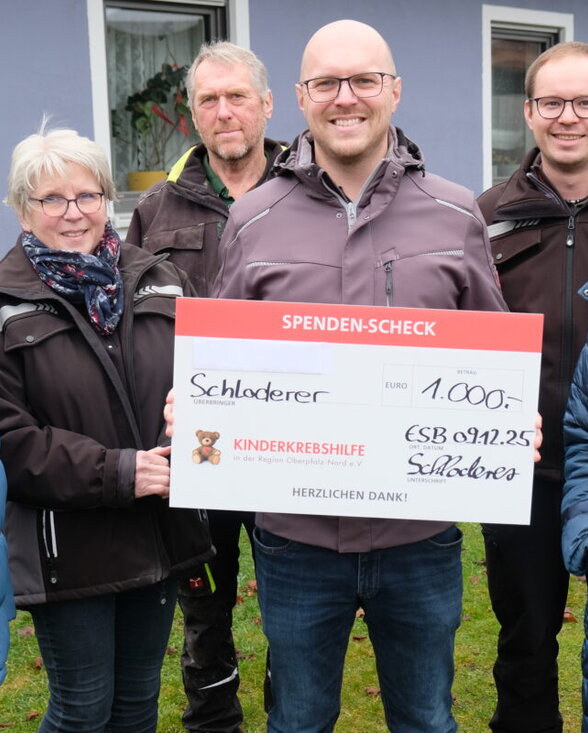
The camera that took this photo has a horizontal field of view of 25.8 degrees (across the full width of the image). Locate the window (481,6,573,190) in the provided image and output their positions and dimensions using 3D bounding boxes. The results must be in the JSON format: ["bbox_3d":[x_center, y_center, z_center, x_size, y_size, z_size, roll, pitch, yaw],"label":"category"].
[{"bbox_3d":[1.672,-1.838,9.391,1.032,1.486,0.160,-9,11,-40],"label":"window"}]

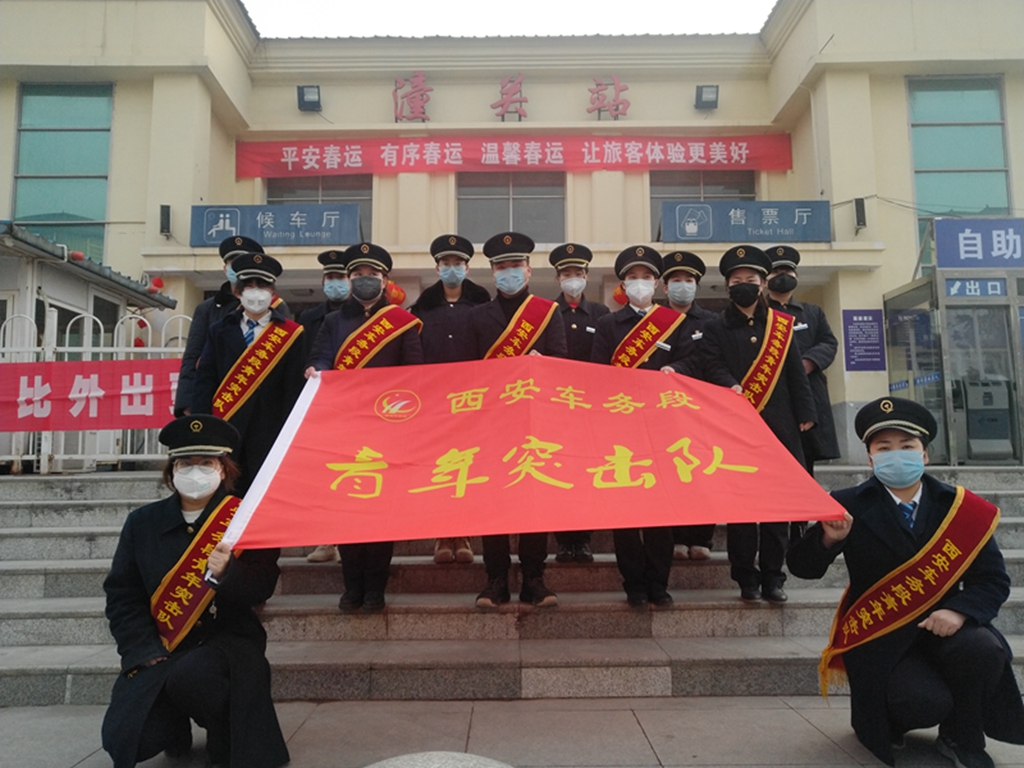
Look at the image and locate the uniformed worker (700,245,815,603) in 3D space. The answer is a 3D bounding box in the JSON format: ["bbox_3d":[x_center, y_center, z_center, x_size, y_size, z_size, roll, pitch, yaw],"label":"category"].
[{"bbox_3d":[1.199,0.160,3.933,0.520,1.734,0.400,-1,-6,5],"label":"uniformed worker"}]

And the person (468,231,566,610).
[{"bbox_3d":[0.026,0.134,3.829,0.480,1.786,0.380,-1,-6,0],"label":"person"}]

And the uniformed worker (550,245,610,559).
[{"bbox_3d":[0.340,0.073,4.278,0.480,1.703,0.330,-1,-6,0],"label":"uniformed worker"}]

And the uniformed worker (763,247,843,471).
[{"bbox_3d":[1.537,0.070,4.345,0.520,1.699,0.360,-2,-6,12],"label":"uniformed worker"}]

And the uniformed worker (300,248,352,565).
[{"bbox_3d":[-0.971,0.094,4.343,0.480,1.702,0.340,-1,-6,8],"label":"uniformed worker"}]

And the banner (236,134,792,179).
[{"bbox_3d":[0.048,-3.679,12.859,8.953,0.678,0.060,-1,-6,0],"label":"banner"}]

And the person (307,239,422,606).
[{"bbox_3d":[-0.704,0.168,3.812,0.550,1.730,0.400,0,-6,-5],"label":"person"}]

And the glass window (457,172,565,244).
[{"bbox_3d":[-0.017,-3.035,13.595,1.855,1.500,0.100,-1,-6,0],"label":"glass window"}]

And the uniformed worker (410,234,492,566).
[{"bbox_3d":[-0.324,0.054,4.277,0.500,1.754,0.350,0,-6,-2],"label":"uniformed worker"}]

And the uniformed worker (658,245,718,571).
[{"bbox_3d":[0.931,0.091,4.309,0.480,1.662,0.340,-2,-6,10],"label":"uniformed worker"}]

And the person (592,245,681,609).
[{"bbox_3d":[0.600,0.167,3.817,0.470,1.708,0.400,-1,-6,2],"label":"person"}]

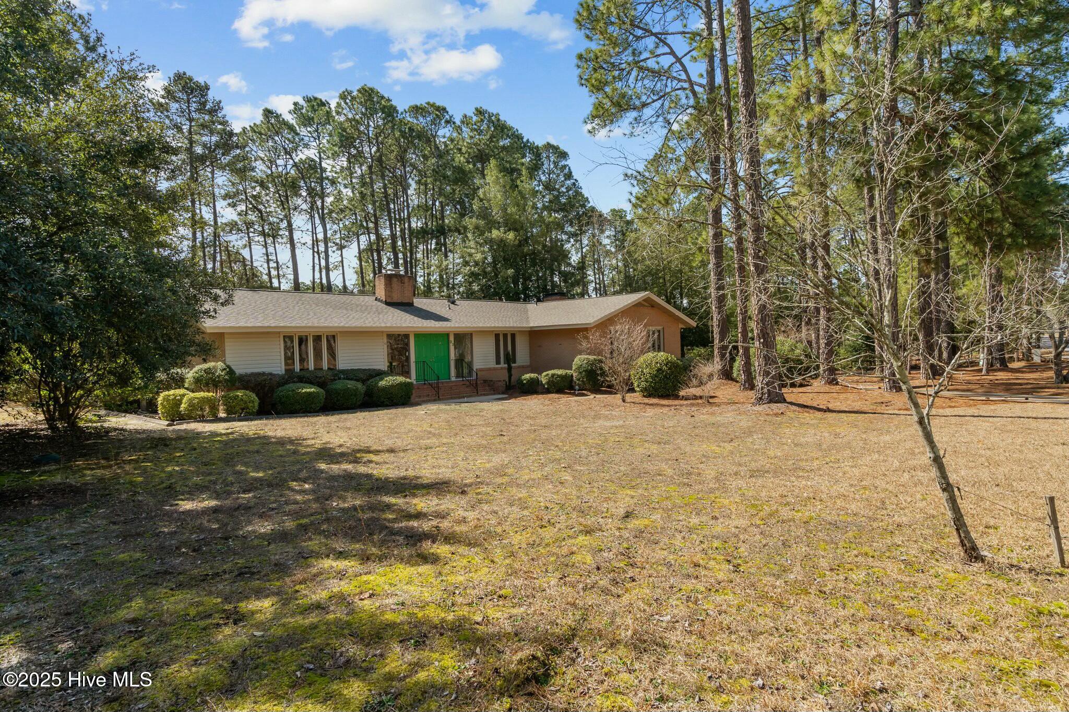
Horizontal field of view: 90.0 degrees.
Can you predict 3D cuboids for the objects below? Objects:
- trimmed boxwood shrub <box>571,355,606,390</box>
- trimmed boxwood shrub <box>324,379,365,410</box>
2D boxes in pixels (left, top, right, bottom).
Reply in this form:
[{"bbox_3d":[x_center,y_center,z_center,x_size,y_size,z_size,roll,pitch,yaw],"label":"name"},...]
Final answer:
[{"bbox_3d":[2.346,0.740,23.100,1.420,1.550,1.380,-1,1,6],"label":"trimmed boxwood shrub"},{"bbox_3d":[-6.600,1.351,18.584,1.280,1.060,1.330,0,2,44],"label":"trimmed boxwood shrub"}]

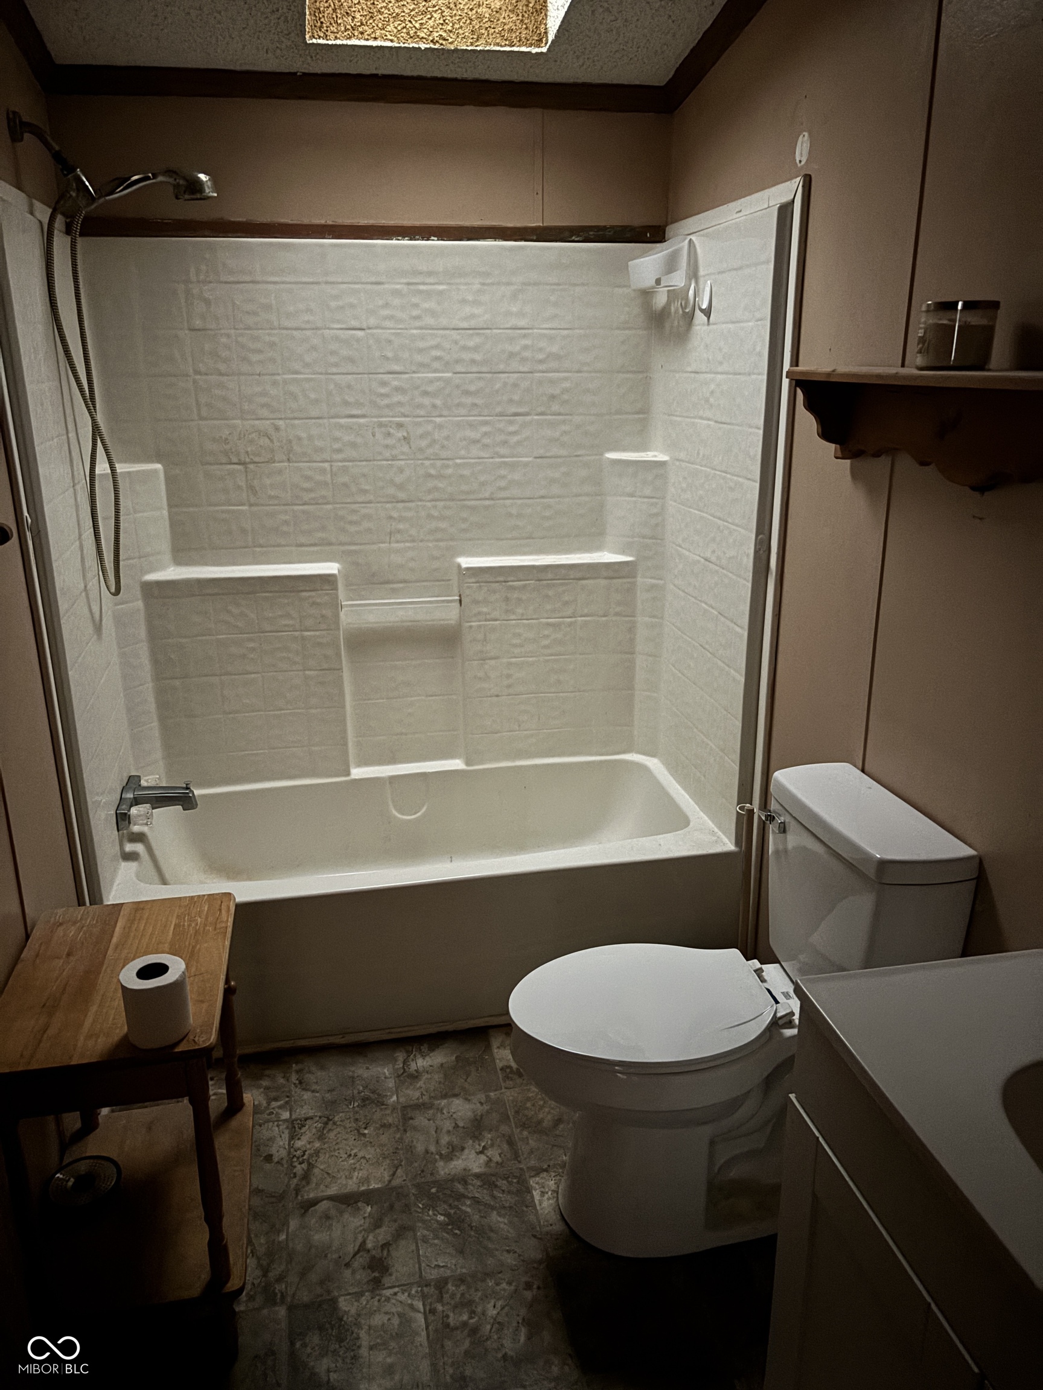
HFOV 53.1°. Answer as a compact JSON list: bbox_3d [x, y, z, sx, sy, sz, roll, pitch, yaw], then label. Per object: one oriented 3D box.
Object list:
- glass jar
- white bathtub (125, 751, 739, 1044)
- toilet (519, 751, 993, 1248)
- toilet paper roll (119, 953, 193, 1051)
[{"bbox_3d":[0.628,-0.516,1.508,0.101,0.088,0.101,-1,16,0],"label":"glass jar"},{"bbox_3d":[-0.254,0.505,2.789,1.490,0.378,0.770,-4,17,-10],"label":"white bathtub"},{"bbox_3d":[0.329,0.574,1.851,0.706,0.754,0.428,-4,17,-10],"label":"toilet"},{"bbox_3d":[-0.544,0.457,1.557,0.095,0.101,0.095,-4,17,-10],"label":"toilet paper roll"}]

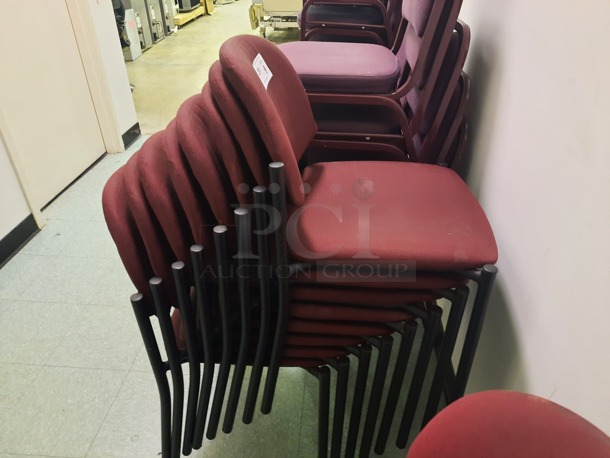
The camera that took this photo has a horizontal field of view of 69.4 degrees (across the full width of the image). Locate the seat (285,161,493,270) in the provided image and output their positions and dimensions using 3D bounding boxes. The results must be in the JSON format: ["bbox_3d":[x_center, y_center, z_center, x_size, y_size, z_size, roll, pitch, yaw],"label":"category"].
[{"bbox_3d":[0.178,-0.059,0.978,0.415,0.060,0.420,2,33,4],"label":"seat"}]

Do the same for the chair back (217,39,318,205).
[{"bbox_3d":[-0.060,-0.248,0.885,0.090,0.290,0.420,-12,31,13],"label":"chair back"}]

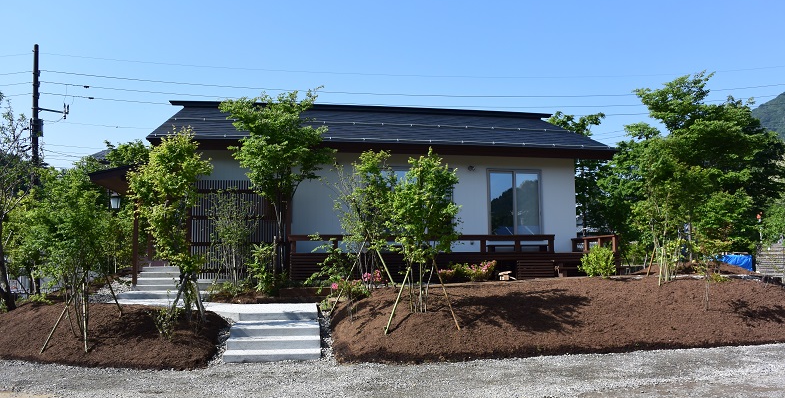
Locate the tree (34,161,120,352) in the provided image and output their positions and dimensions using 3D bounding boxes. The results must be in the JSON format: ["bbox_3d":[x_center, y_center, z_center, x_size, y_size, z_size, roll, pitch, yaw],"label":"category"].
[{"bbox_3d":[-5.402,0.969,10.100,1.420,3.144,1.420,2,-5,-27],"label":"tree"}]

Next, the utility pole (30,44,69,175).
[{"bbox_3d":[-15.660,-1.634,26.500,1.600,10.605,0.650,1,-5,-17],"label":"utility pole"}]

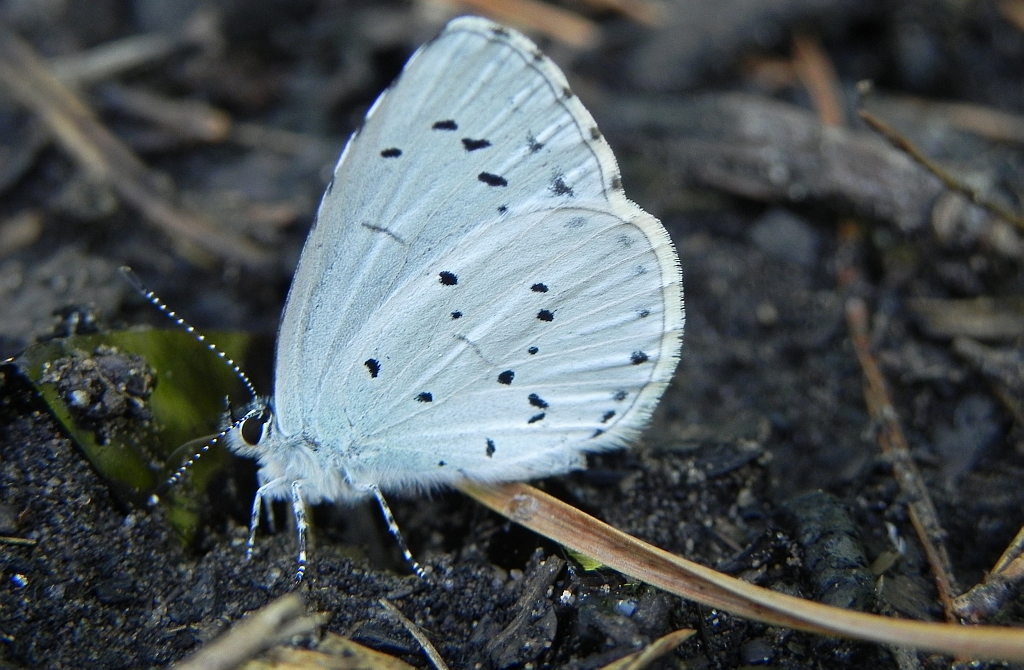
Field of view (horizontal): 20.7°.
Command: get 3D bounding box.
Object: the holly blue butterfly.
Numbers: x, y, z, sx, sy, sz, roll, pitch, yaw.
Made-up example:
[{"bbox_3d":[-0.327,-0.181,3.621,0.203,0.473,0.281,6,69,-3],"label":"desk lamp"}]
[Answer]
[{"bbox_3d":[-0.002,-0.001,0.092,0.015,0.019,0.005,-1,23,-3],"label":"holly blue butterfly"}]

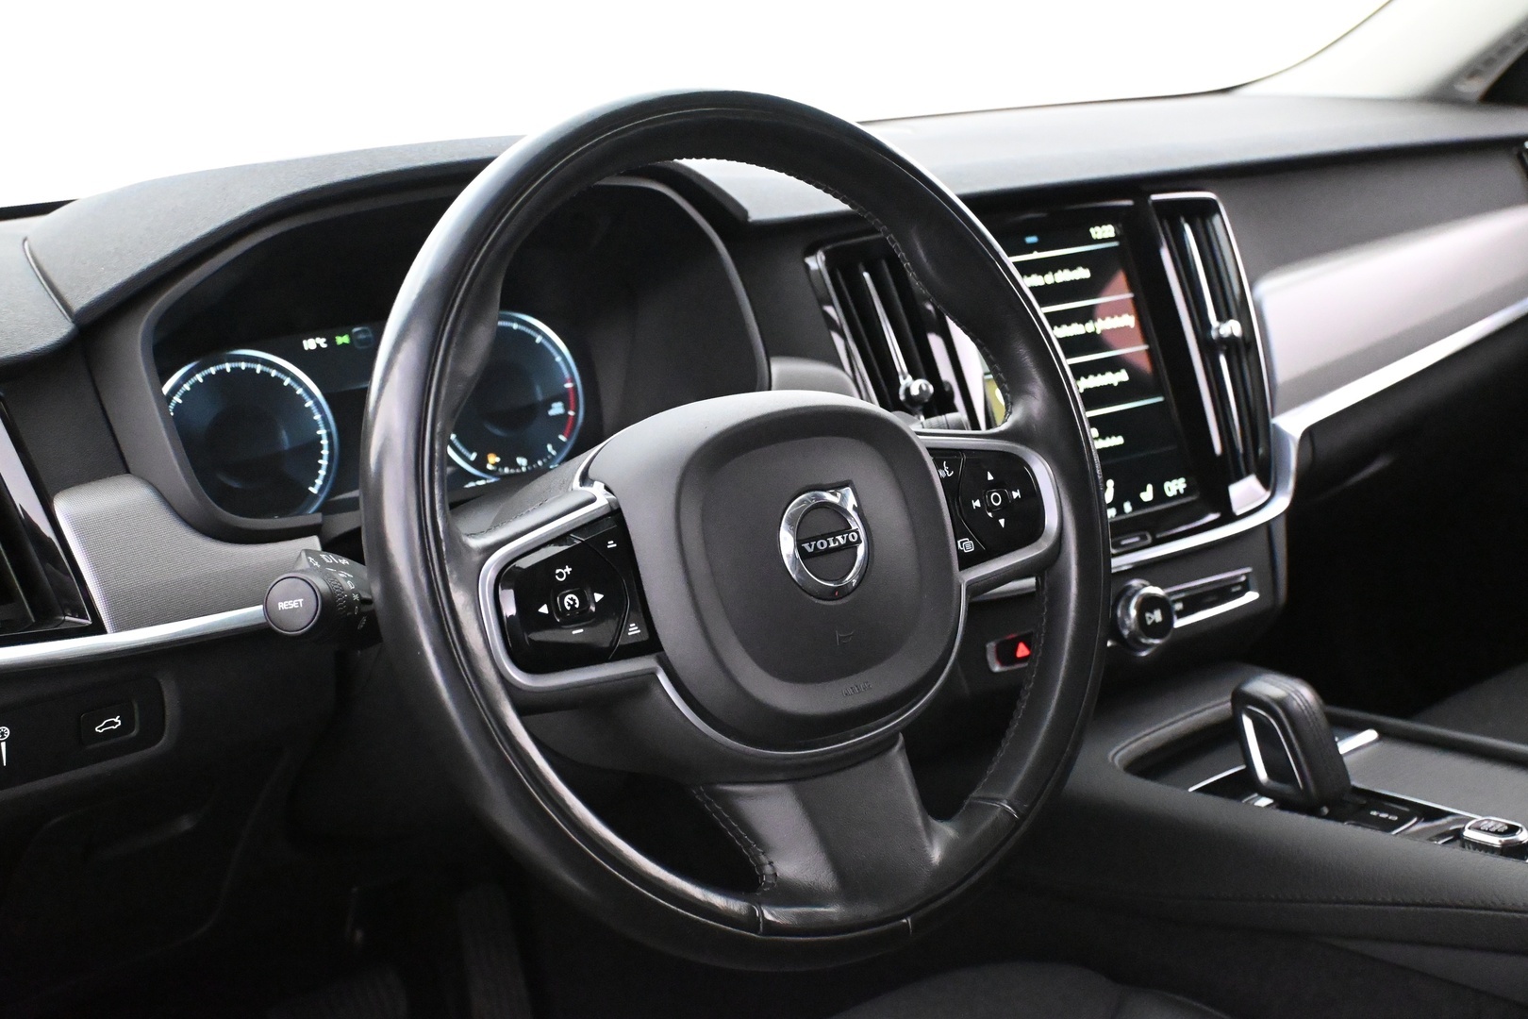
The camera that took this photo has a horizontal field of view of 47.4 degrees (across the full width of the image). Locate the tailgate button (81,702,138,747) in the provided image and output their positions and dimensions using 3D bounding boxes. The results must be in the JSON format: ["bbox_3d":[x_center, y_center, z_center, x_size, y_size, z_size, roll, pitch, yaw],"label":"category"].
[{"bbox_3d":[-0.269,0.086,0.711,0.022,0.018,0.010,-13,21,-36],"label":"tailgate button"}]

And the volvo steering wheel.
[{"bbox_3d":[0.001,0.005,0.749,0.376,0.376,0.085,-13,-2,-36],"label":"volvo steering wheel"}]

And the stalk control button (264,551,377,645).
[{"bbox_3d":[-0.179,0.037,0.708,0.040,0.040,0.055,4,8,14],"label":"stalk control button"}]

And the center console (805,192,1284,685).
[{"bbox_3d":[0.182,-0.042,1.106,0.360,0.275,0.110,-13,-1,-36],"label":"center console"}]

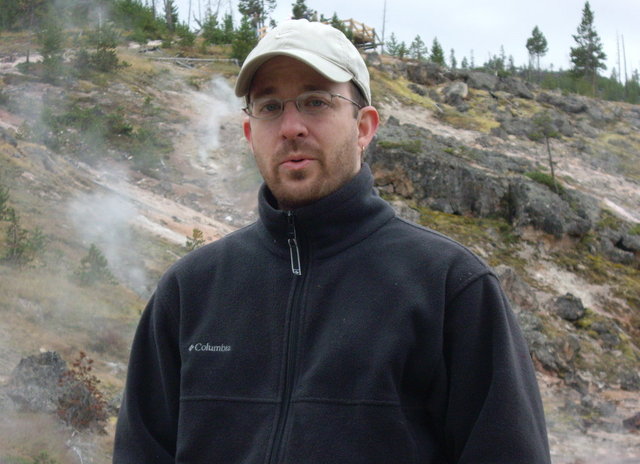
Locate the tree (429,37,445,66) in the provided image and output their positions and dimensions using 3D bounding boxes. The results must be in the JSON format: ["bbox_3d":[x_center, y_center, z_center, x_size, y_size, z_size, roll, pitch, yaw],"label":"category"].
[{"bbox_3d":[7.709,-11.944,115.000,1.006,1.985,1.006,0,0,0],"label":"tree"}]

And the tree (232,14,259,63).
[{"bbox_3d":[-4.373,-11.357,102.000,1.450,2.817,1.450,0,0,0],"label":"tree"}]

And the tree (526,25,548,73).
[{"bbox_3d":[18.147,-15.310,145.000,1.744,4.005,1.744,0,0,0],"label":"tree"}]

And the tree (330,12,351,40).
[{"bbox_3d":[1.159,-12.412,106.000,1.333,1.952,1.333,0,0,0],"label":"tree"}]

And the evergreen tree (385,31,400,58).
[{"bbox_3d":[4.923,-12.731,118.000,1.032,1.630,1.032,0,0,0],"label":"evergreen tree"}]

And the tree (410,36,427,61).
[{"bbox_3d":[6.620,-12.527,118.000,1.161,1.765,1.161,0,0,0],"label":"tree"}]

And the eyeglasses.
[{"bbox_3d":[-0.012,-0.152,2.266,0.136,0.040,0.136,-6,-9,24],"label":"eyeglasses"}]

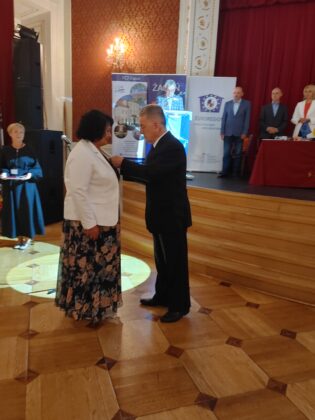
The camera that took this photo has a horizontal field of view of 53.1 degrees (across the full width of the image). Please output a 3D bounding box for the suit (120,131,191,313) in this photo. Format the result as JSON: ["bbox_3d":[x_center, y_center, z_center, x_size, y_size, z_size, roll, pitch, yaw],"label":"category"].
[{"bbox_3d":[-0.030,0.135,2.654,0.580,1.500,0.500,3,12,2],"label":"suit"}]

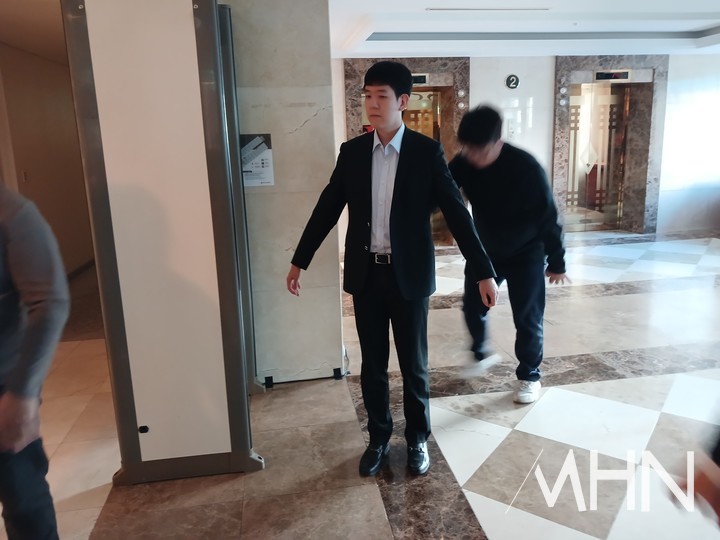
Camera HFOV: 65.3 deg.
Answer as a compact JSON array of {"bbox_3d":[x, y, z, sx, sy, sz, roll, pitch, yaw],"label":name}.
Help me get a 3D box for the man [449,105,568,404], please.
[{"bbox_3d":[0.840,-0.059,3.205,0.640,1.610,0.660,4,13,24],"label":"man"}]

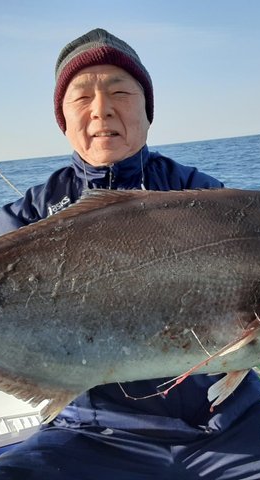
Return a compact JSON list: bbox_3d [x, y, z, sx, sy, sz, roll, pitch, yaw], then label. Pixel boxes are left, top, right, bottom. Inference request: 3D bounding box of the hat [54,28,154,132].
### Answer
[{"bbox_3d":[-0.049,-0.309,0.965,0.192,0.205,0.225,-6,10,1],"label":"hat"}]

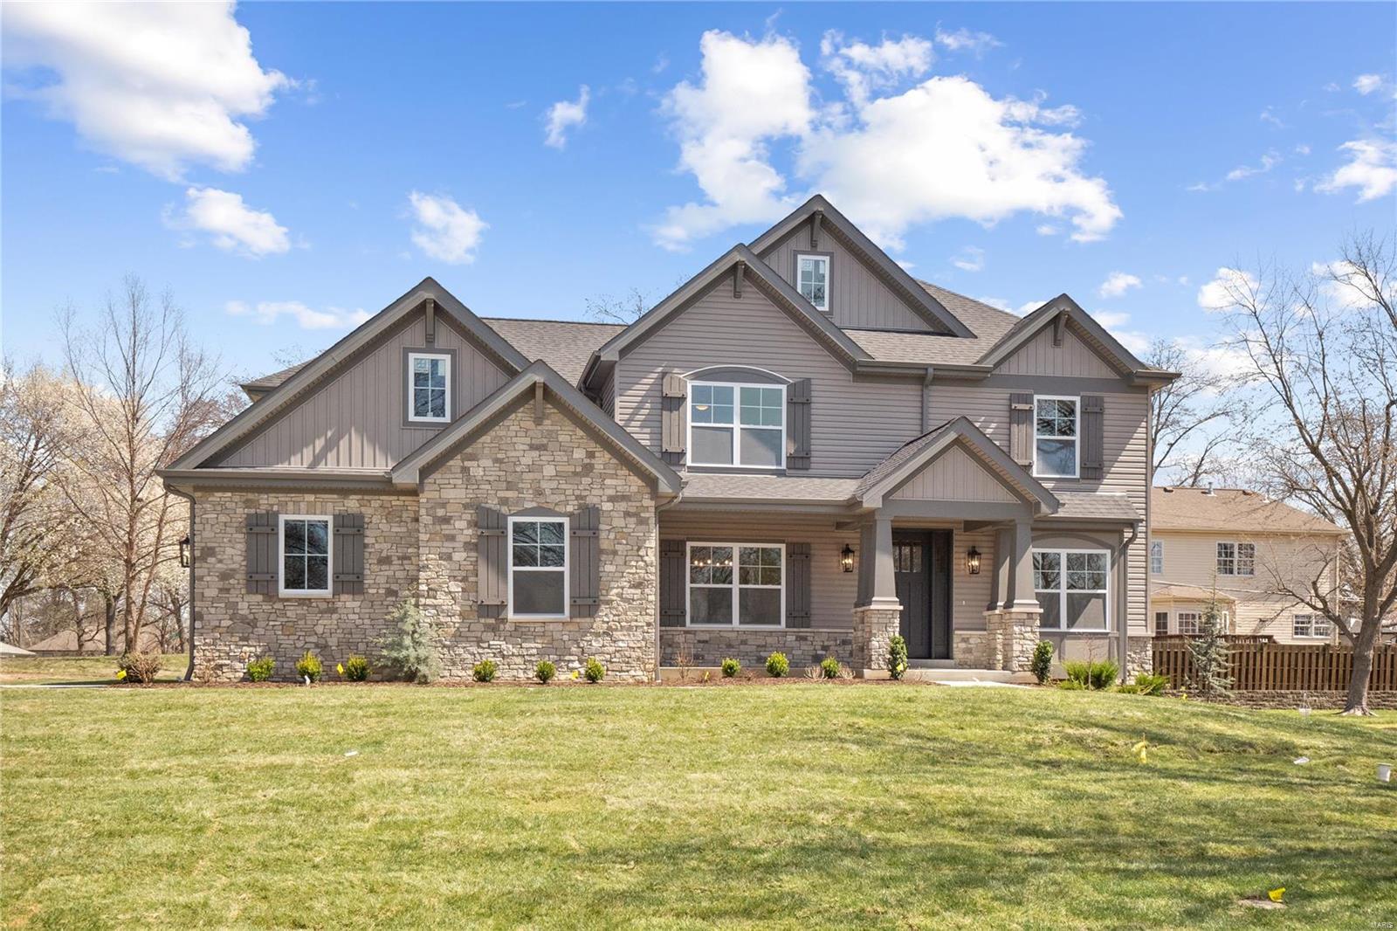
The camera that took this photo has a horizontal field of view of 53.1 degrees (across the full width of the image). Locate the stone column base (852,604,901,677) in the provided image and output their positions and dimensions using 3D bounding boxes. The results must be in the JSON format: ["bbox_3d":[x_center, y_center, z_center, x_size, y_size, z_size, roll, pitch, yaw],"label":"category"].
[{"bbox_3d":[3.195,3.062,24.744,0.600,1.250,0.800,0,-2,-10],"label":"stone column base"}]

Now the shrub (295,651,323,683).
[{"bbox_3d":[-5.614,2.904,20.150,0.400,0.450,0.400,0,-1,-11],"label":"shrub"}]

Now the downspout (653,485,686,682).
[{"bbox_3d":[-0.442,1.801,21.350,0.460,2.980,0.160,0,-1,-11],"label":"downspout"}]

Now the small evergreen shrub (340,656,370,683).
[{"bbox_3d":[-4.982,2.949,20.300,0.420,0.380,0.420,0,-1,-11],"label":"small evergreen shrub"}]

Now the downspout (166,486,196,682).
[{"bbox_3d":[-7.948,1.814,21.500,0.450,3.050,0.250,0,-2,-10],"label":"downspout"}]

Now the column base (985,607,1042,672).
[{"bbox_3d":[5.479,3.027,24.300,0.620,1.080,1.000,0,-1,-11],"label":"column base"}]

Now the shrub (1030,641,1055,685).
[{"bbox_3d":[5.795,3.313,23.500,0.400,0.750,0.400,0,-1,-11],"label":"shrub"}]

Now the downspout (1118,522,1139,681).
[{"bbox_3d":[8.047,2.548,26.100,0.380,2.950,0.220,0,-1,-11],"label":"downspout"}]

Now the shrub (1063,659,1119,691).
[{"bbox_3d":[7.109,3.794,25.300,0.950,0.530,0.850,0,-1,-11],"label":"shrub"}]

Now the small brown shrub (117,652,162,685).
[{"bbox_3d":[-8.443,3.057,21.100,0.680,0.510,0.640,0,-2,-10],"label":"small brown shrub"}]

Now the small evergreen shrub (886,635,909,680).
[{"bbox_3d":[3.409,3.285,23.900,0.380,0.790,0.370,0,-2,-10],"label":"small evergreen shrub"}]

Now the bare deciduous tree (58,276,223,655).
[{"bbox_3d":[-13.592,0.133,34.000,4.200,9.600,4.100,0,-2,-10],"label":"bare deciduous tree"}]

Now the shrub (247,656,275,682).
[{"bbox_3d":[-6.691,3.102,21.350,0.450,0.410,0.430,0,-2,-10],"label":"shrub"}]

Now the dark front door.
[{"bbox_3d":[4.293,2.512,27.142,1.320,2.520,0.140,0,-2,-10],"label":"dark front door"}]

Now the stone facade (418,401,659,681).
[{"bbox_3d":[-2.529,1.205,22.338,3.830,4.470,0.330,0,-2,-10],"label":"stone facade"}]

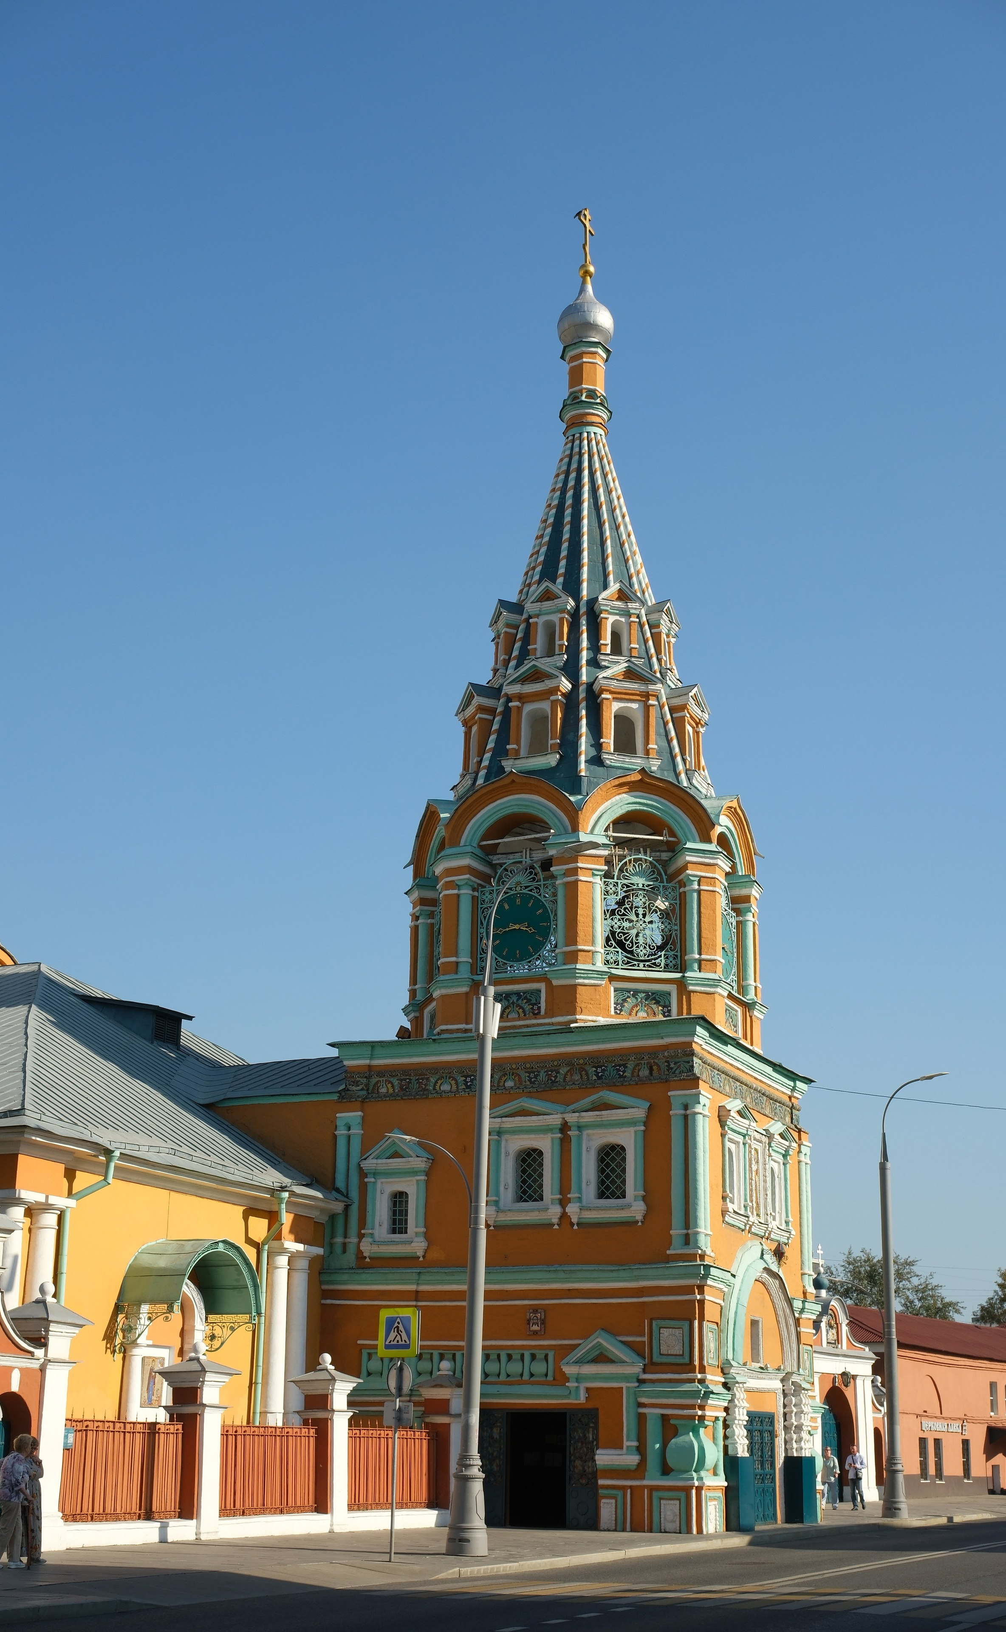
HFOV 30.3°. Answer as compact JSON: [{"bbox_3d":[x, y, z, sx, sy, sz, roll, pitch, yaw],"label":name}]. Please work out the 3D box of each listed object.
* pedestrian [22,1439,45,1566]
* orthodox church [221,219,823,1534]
[{"bbox_3d":[-6.446,9.408,25.528,0.400,1.640,0.480,17,-25,-39],"label":"pedestrian"},{"bbox_3d":[1.704,-0.652,48.005,10.200,35.300,9.600,-8,-21,24],"label":"orthodox church"}]

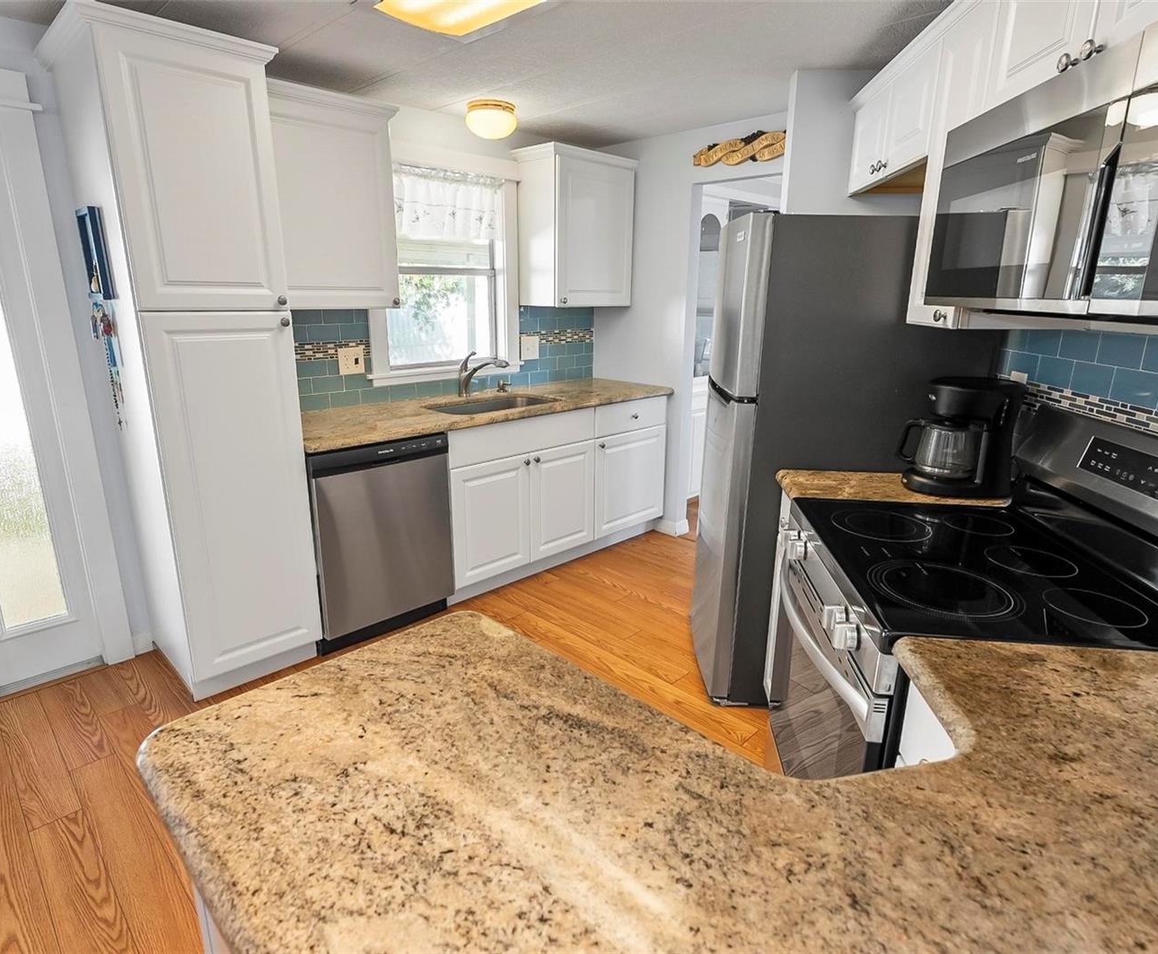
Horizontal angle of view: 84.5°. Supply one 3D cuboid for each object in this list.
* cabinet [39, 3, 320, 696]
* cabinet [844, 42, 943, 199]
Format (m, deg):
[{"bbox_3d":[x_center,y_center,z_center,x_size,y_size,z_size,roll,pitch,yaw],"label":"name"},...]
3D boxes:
[{"bbox_3d":[-1.354,-0.301,2.301,0.648,2.151,0.502,16,22,42],"label":"cabinet"},{"bbox_3d":[1.162,-1.132,2.052,0.337,0.332,0.734,3,16,5],"label":"cabinet"}]

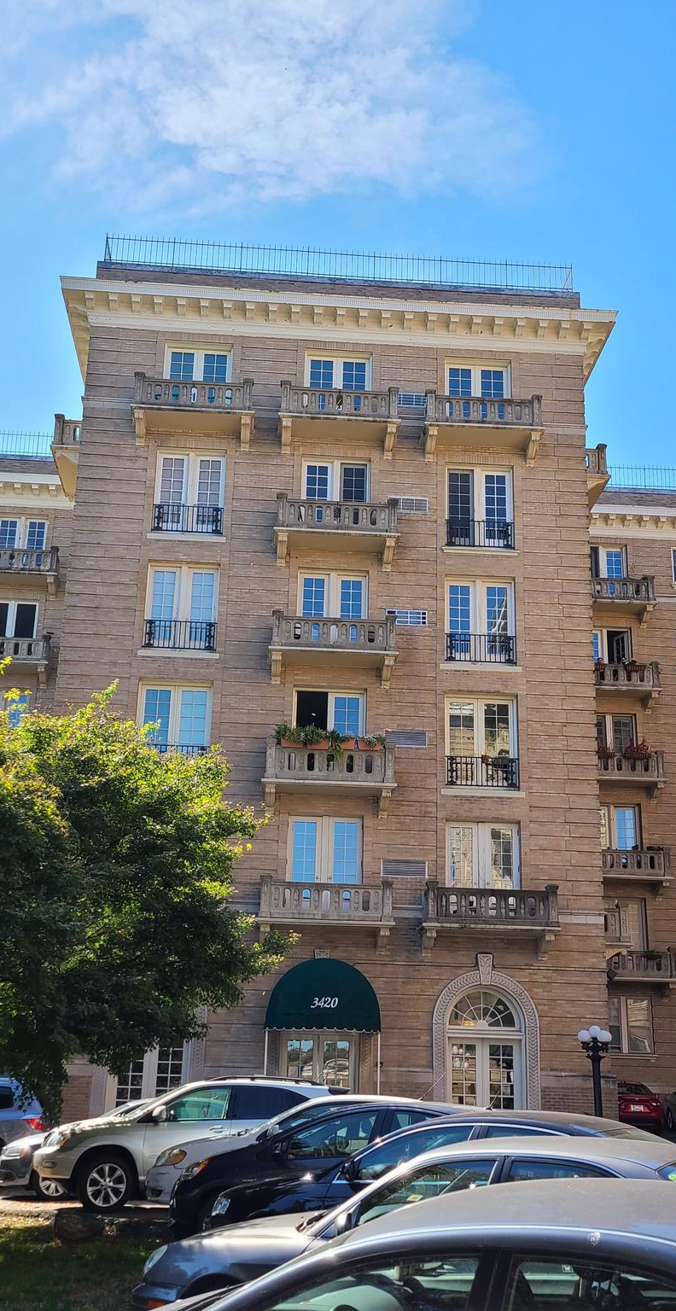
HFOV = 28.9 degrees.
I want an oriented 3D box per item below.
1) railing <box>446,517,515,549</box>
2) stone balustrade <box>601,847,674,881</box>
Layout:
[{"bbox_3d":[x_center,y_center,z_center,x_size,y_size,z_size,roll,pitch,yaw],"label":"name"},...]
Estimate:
[{"bbox_3d":[3.580,-3.046,32.965,1.755,0.714,0.080,2,-18,-4],"label":"railing"},{"bbox_3d":[9.000,6.711,41.729,3.032,1.020,1.060,3,-19,-3],"label":"stone balustrade"}]

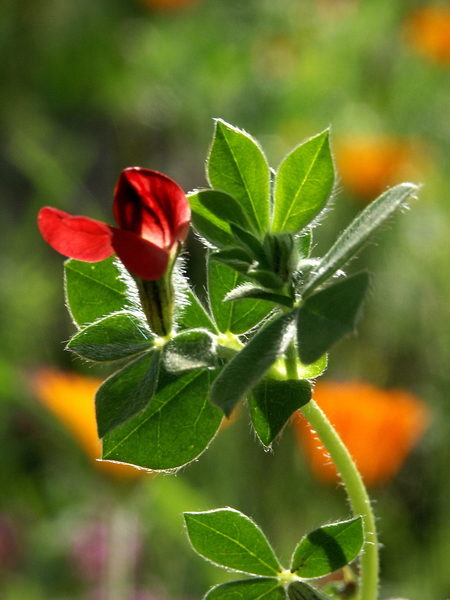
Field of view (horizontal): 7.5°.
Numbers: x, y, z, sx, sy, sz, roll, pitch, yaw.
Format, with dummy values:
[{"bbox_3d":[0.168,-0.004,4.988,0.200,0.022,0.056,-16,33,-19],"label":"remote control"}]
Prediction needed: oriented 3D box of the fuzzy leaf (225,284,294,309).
[{"bbox_3d":[0.005,-0.001,0.496,0.011,0.003,0.005,0,18,-24],"label":"fuzzy leaf"}]

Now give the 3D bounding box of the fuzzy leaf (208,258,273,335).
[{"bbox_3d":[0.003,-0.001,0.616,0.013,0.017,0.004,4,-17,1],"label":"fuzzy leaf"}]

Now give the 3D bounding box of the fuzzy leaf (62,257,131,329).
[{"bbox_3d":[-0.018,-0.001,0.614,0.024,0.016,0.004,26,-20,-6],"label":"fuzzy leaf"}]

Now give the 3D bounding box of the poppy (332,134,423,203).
[{"bbox_3d":[0.068,-0.060,1.550,0.036,0.028,0.036,0,14,0],"label":"poppy"}]

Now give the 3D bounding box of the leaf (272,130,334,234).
[{"bbox_3d":[0.014,-0.021,0.618,0.011,0.022,0.004,28,-17,8],"label":"leaf"}]

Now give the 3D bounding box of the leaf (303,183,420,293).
[{"bbox_3d":[0.024,-0.010,0.608,0.029,0.004,0.009,-44,11,6],"label":"leaf"}]

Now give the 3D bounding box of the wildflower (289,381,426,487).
[{"bbox_3d":[0.038,0.037,0.960,0.037,0.029,0.037,0,14,0],"label":"wildflower"}]

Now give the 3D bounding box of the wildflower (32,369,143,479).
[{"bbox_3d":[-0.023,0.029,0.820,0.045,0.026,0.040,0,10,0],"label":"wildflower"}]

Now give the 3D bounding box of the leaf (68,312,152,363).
[{"bbox_3d":[-0.020,0.007,0.606,0.017,0.004,0.009,-3,40,-21],"label":"leaf"}]

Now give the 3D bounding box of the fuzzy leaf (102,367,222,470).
[{"bbox_3d":[-0.009,0.017,0.502,0.015,0.021,0.003,44,-6,4],"label":"fuzzy leaf"}]

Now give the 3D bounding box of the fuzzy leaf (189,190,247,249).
[{"bbox_3d":[-0.001,-0.012,0.498,0.012,0.006,0.004,43,-7,-24],"label":"fuzzy leaf"}]

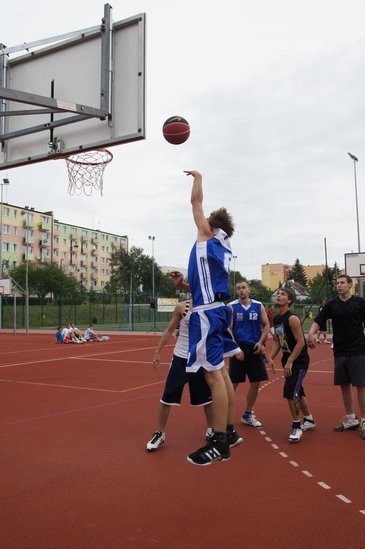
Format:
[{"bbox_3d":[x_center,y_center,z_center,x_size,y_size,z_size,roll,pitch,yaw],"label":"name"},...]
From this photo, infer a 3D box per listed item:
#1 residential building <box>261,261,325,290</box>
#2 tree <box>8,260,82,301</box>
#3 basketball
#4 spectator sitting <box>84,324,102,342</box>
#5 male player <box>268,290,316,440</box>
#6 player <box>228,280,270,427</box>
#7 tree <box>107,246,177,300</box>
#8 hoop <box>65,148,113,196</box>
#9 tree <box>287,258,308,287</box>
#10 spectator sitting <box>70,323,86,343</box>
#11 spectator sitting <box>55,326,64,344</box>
[{"bbox_3d":[45.460,2.446,205.000,28.000,15.000,14.000,-3,-4,30],"label":"residential building"},{"bbox_3d":[-16.348,0.716,60.000,8.800,5.000,7.500,-1,-4,0],"label":"tree"},{"bbox_3d":[-0.051,-1.269,4.430,0.242,0.242,0.242,-1,-4,0],"label":"basketball"},{"bbox_3d":[-4.165,2.730,23.510,0.850,0.820,0.520,-1,-4,-3],"label":"spectator sitting"},{"bbox_3d":[1.250,1.004,5.825,0.600,1.680,0.560,2,-5,-41],"label":"male player"},{"bbox_3d":[0.838,0.983,6.441,0.600,1.820,0.480,-2,-4,6],"label":"player"},{"bbox_3d":[-6.034,0.074,74.000,10.000,8.200,9.000,-1,-4,0],"label":"tree"},{"bbox_3d":[-0.955,-1.018,5.185,0.490,0.440,0.520,-1,-4,0],"label":"hoop"},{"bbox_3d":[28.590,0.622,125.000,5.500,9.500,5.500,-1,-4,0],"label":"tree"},{"bbox_3d":[-4.794,2.705,23.272,0.850,0.860,0.520,-1,-4,-6],"label":"spectator sitting"},{"bbox_3d":[-5.481,2.739,22.673,0.650,0.750,0.500,0,-4,-18],"label":"spectator sitting"}]

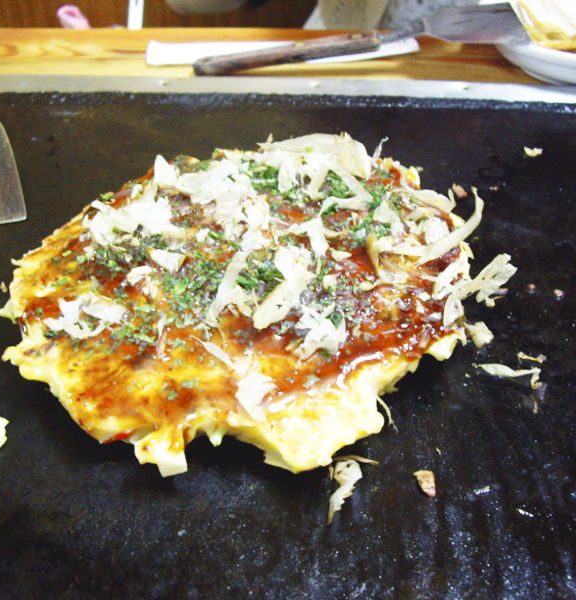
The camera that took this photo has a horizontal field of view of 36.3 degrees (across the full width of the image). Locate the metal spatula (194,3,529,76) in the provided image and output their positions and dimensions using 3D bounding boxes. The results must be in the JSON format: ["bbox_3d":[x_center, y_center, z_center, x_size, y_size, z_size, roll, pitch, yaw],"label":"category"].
[{"bbox_3d":[0.045,-0.172,0.582,0.220,0.025,0.069,-6,38,5],"label":"metal spatula"}]

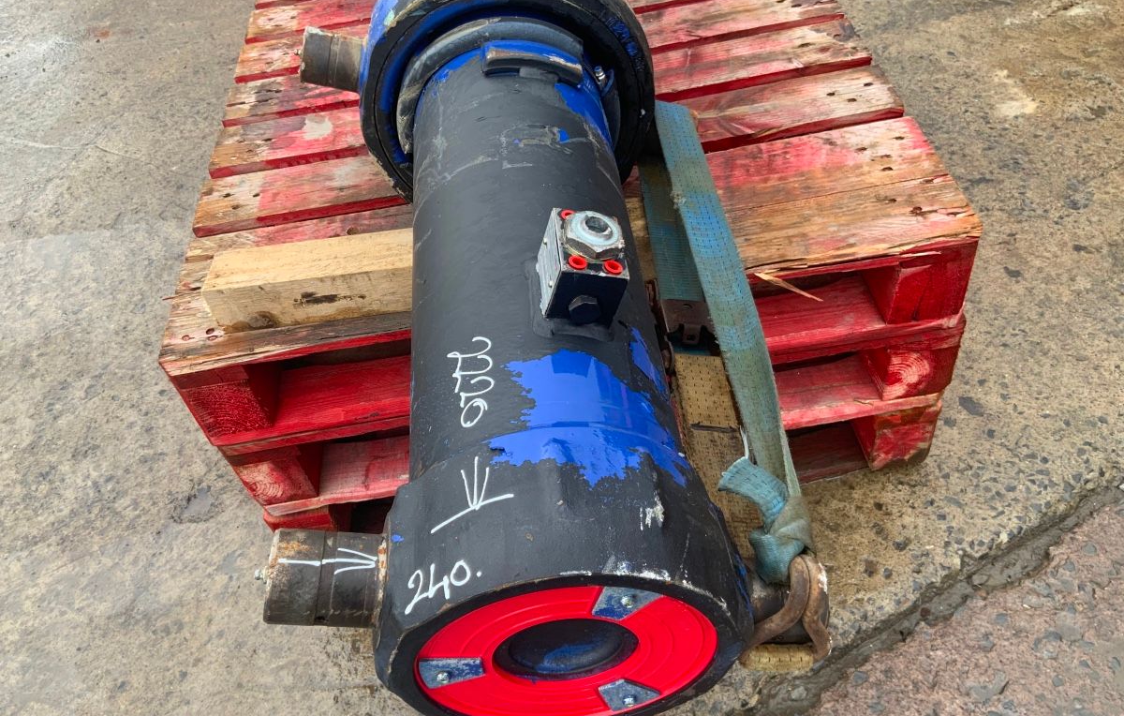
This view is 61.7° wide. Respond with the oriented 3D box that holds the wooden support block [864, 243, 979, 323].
[{"bbox_3d":[0.457,-0.127,1.212,0.098,0.116,0.103,-9,47,2],"label":"wooden support block"}]

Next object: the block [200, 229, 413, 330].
[{"bbox_3d":[-0.149,-0.110,1.141,0.550,0.070,0.070,-7,47,4],"label":"block"}]

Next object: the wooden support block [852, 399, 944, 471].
[{"bbox_3d":[0.504,0.085,1.435,0.093,0.139,0.104,-9,47,2],"label":"wooden support block"}]

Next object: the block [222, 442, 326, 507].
[{"bbox_3d":[-0.406,0.132,1.357,0.090,0.114,0.100,-9,47,2],"label":"block"}]

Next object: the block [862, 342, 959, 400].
[{"bbox_3d":[0.485,-0.021,1.328,0.094,0.112,0.103,-9,47,2],"label":"block"}]

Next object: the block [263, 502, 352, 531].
[{"bbox_3d":[-0.388,0.240,1.456,0.096,0.122,0.102,-9,47,2],"label":"block"}]

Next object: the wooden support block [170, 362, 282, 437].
[{"bbox_3d":[-0.434,0.022,1.238,0.091,0.117,0.102,-9,47,2],"label":"wooden support block"}]

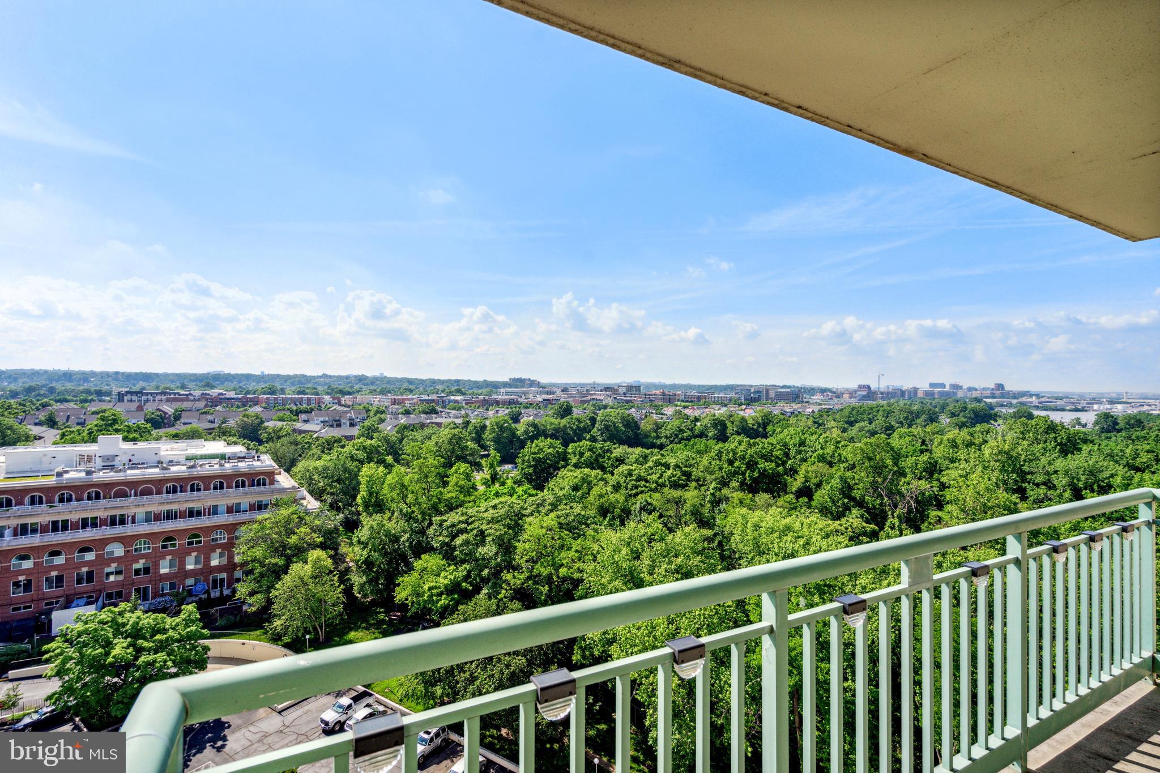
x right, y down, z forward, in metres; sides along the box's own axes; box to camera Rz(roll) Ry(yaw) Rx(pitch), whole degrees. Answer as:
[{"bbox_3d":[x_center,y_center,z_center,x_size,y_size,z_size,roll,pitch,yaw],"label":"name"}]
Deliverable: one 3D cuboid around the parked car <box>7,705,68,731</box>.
[{"bbox_3d":[-55.380,34.290,53.750,1.850,1.480,4.850,0,0,41],"label":"parked car"}]

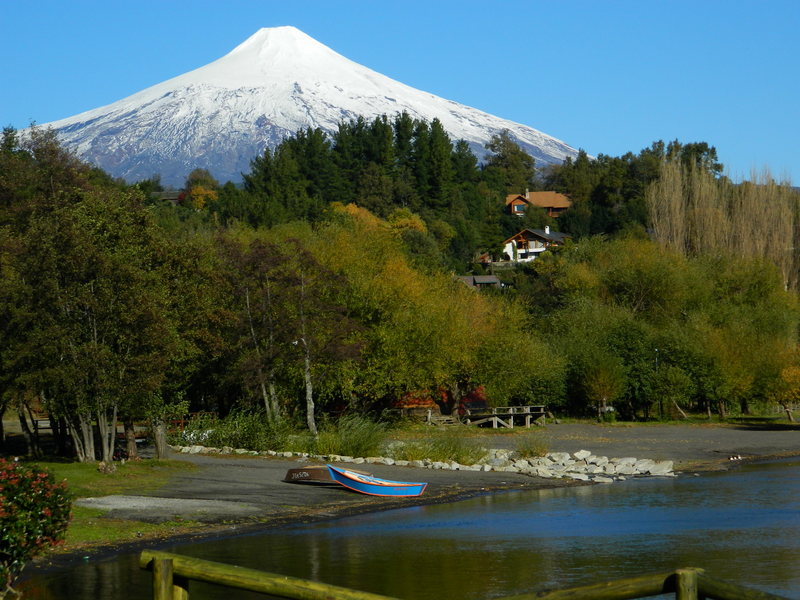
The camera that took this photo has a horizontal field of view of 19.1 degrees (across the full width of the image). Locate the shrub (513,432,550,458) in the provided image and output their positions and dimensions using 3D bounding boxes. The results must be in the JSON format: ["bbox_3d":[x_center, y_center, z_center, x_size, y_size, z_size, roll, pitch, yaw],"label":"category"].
[{"bbox_3d":[8.231,9.139,149.000,2.200,1.550,1.900,0,-2,0],"label":"shrub"}]

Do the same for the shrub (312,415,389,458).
[{"bbox_3d":[-2.911,8.028,140.000,4.300,2.500,3.500,0,-2,0],"label":"shrub"}]

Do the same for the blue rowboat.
[{"bbox_3d":[-1.014,8.006,105.000,4.500,0.800,1.450,7,5,7],"label":"blue rowboat"}]

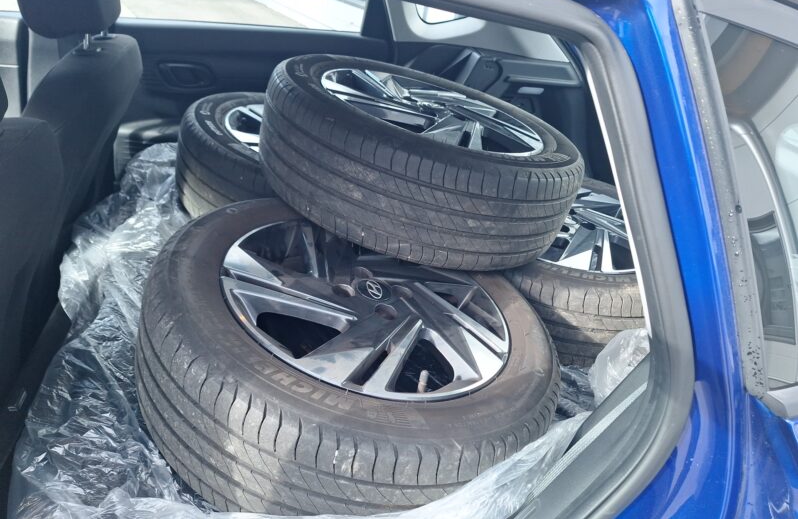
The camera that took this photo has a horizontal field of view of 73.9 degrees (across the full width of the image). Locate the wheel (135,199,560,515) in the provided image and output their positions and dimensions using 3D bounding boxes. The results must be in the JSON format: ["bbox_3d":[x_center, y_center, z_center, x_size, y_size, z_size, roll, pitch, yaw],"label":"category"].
[{"bbox_3d":[-0.066,0.123,0.834,0.623,0.208,0.623,20,27,0],"label":"wheel"}]

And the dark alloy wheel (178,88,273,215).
[{"bbox_3d":[-0.215,-0.216,1.325,0.623,0.208,0.623,19,29,0],"label":"dark alloy wheel"}]

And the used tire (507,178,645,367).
[{"bbox_3d":[0.366,-0.017,1.250,0.623,0.208,0.623,5,32,-3],"label":"used tire"}]

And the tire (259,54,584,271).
[{"bbox_3d":[0.045,-0.217,1.060,0.623,0.208,0.623,18,29,0],"label":"tire"}]

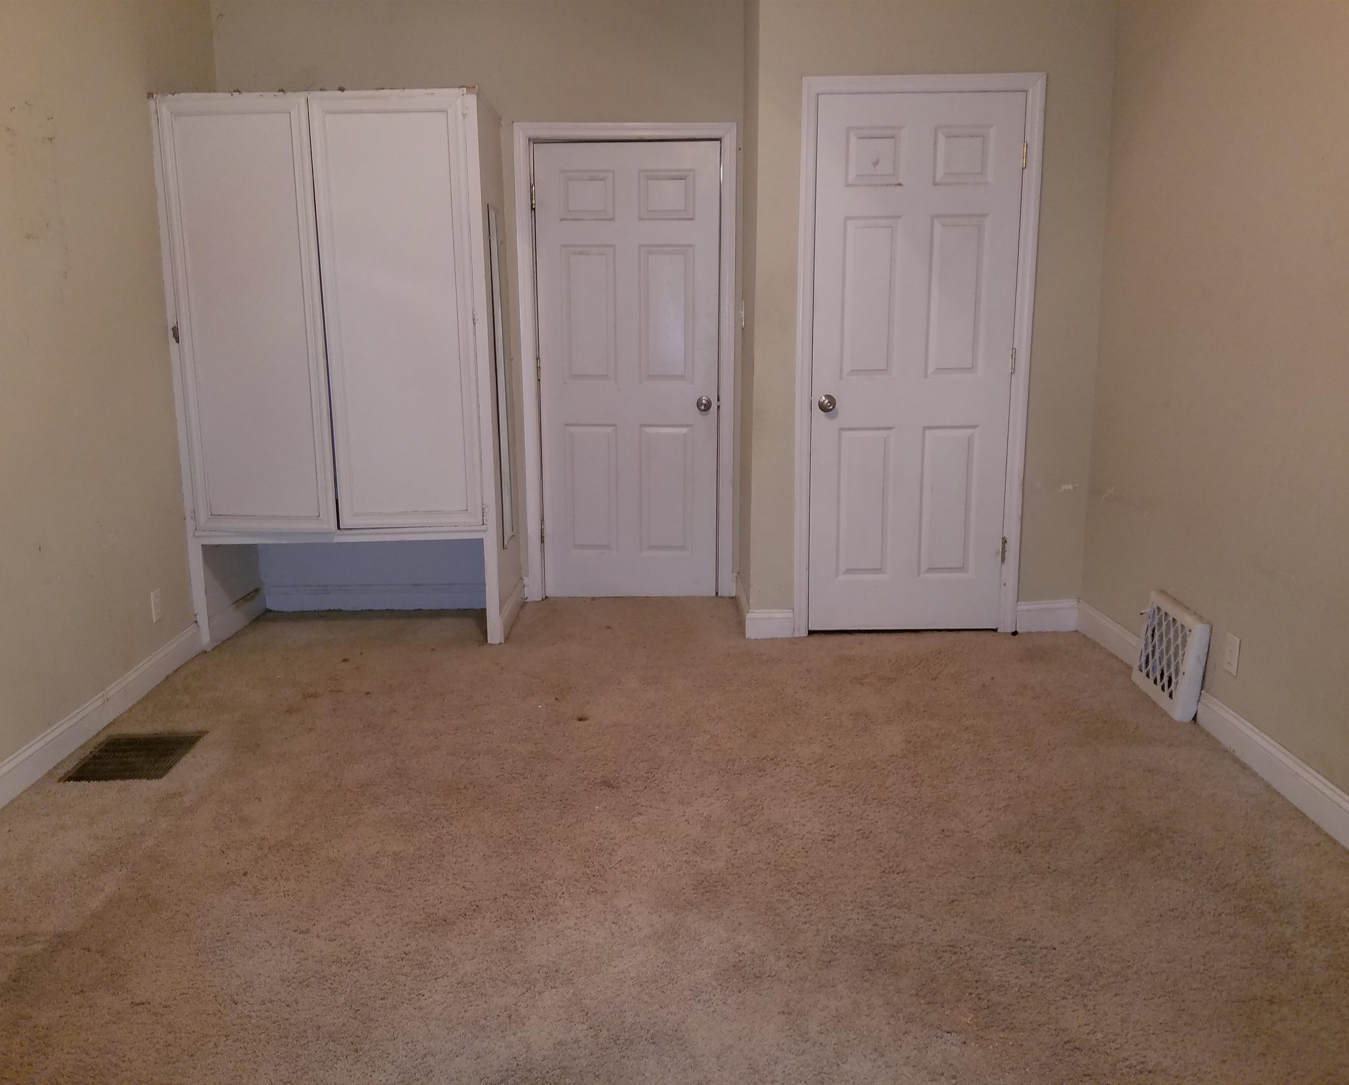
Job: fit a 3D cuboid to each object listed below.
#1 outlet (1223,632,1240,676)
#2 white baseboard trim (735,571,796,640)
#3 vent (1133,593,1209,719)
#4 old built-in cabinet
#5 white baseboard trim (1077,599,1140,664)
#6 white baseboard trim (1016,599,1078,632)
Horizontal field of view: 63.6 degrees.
[{"bbox_3d":[1.665,0.336,3.245,0.008,0.115,0.072,-1,13,-1],"label":"outlet"},{"bbox_3d":[0.379,0.260,4.638,0.193,0.120,0.600,-1,13,-1],"label":"white baseboard trim"},{"bbox_3d":[1.651,0.370,3.625,0.050,0.330,0.385,5,13,1],"label":"vent"},{"bbox_3d":[-1.285,-0.663,4.389,1.180,2.065,0.650,-1,13,-2],"label":"old built-in cabinet"},{"bbox_3d":[1.655,0.359,4.128,0.020,0.124,0.525,-1,13,-2],"label":"white baseboard trim"},{"bbox_3d":[1.509,0.301,4.387,0.255,0.126,0.020,-1,13,-1],"label":"white baseboard trim"}]

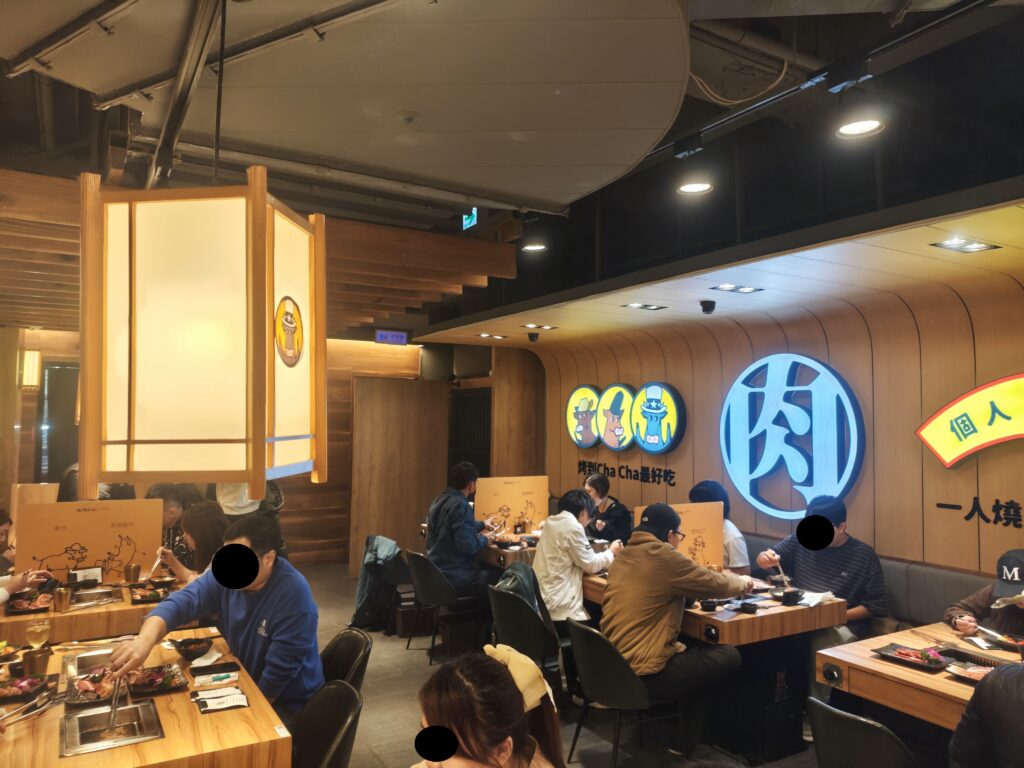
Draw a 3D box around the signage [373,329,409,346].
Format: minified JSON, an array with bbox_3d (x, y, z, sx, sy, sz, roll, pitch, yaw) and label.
[{"bbox_3d":[-1.200,-0.456,6.991,0.340,0.170,0.060,3,-4,-31],"label":"signage"}]

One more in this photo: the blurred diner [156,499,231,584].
[{"bbox_3d":[-1.725,1.252,3.928,0.560,1.220,0.500,3,-4,-31],"label":"blurred diner"}]

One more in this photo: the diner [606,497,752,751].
[{"bbox_3d":[0.781,1.233,3.562,0.850,1.290,0.540,3,-4,-31],"label":"diner"}]

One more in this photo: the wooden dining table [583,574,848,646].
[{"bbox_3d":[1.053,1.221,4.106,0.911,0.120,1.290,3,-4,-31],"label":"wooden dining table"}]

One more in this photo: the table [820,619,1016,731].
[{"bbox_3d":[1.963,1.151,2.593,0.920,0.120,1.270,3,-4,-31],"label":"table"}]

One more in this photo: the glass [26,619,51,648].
[{"bbox_3d":[-1.779,0.962,2.672,0.085,0.160,0.085,3,-4,-31],"label":"glass"}]

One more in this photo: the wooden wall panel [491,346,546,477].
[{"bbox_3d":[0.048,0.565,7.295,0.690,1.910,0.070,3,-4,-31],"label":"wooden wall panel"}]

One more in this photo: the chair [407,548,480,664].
[{"bbox_3d":[-0.495,1.562,5.160,0.540,0.770,0.500,3,-4,-31],"label":"chair"}]

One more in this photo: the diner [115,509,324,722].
[{"bbox_3d":[-1.082,1.158,2.684,0.770,1.290,0.640,3,-4,-31],"label":"diner"}]

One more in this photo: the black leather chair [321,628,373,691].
[{"bbox_3d":[-0.911,1.433,2.903,0.550,0.770,0.500,3,-4,-31],"label":"black leather chair"}]

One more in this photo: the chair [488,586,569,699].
[{"bbox_3d":[0.193,1.503,3.895,0.550,0.770,0.500,3,-4,-31],"label":"chair"}]

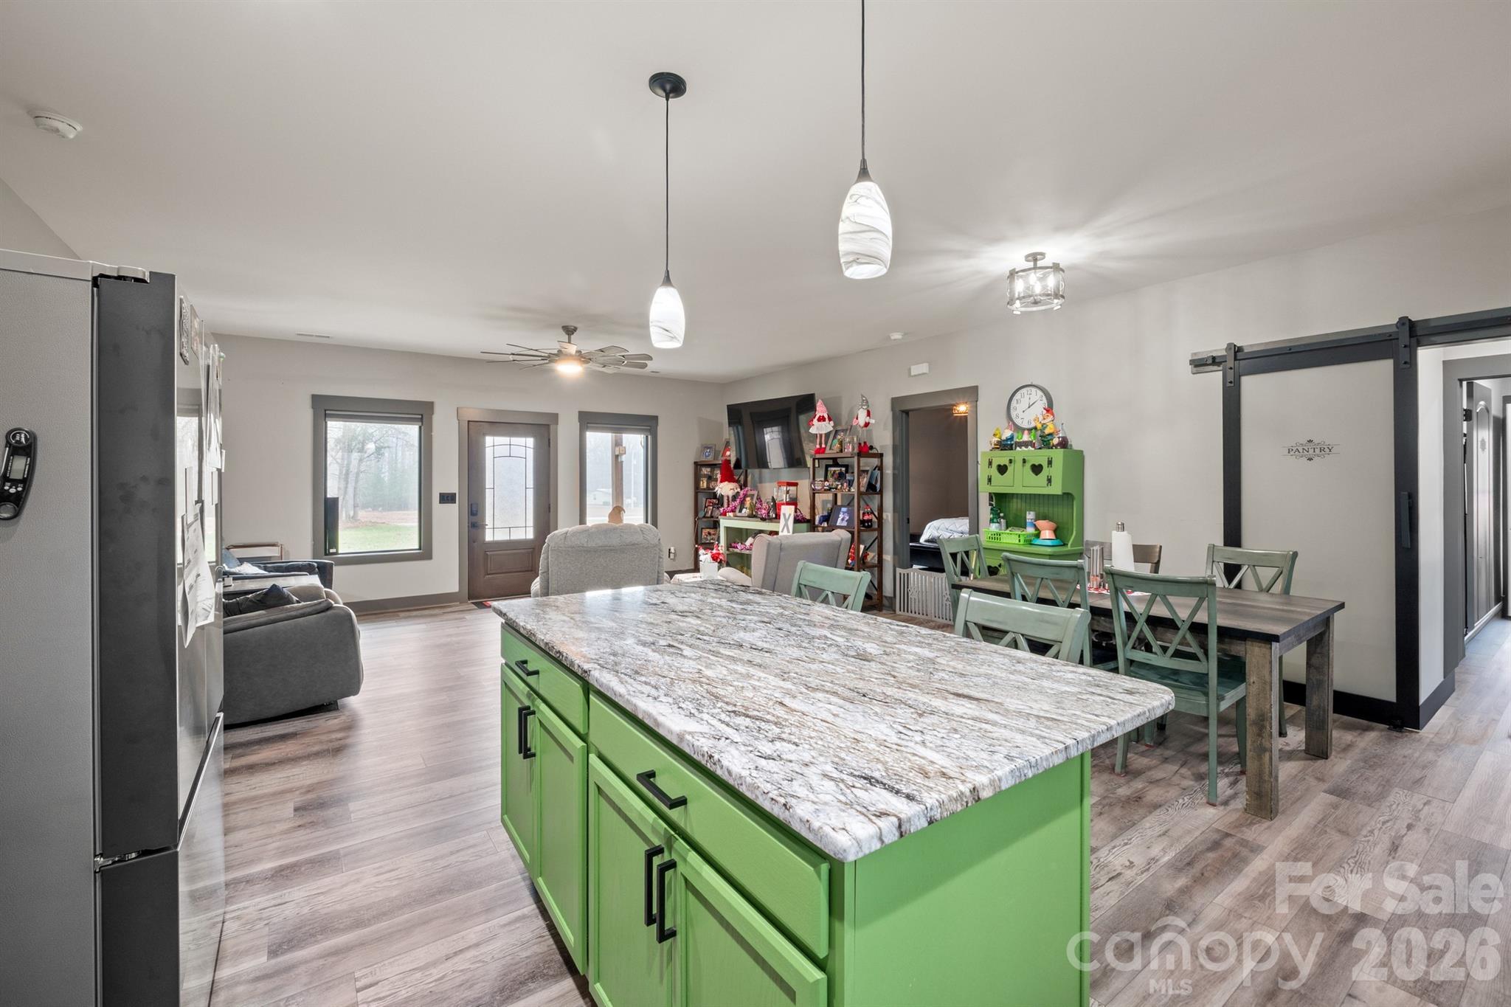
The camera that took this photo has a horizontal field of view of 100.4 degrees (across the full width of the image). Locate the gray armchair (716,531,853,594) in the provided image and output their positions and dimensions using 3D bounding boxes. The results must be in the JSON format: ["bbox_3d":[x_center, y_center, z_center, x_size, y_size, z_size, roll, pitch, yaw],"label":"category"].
[{"bbox_3d":[0.100,0.686,4.600,0.740,1.000,0.860,-1,2,-37],"label":"gray armchair"}]

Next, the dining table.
[{"bbox_3d":[2.084,0.871,3.467,1.100,0.770,1.540,-1,2,-37],"label":"dining table"}]

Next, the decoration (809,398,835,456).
[{"bbox_3d":[0.714,-0.821,6.813,0.290,0.600,0.170,1,2,24],"label":"decoration"}]

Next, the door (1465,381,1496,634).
[{"bbox_3d":[6.210,0.087,5.400,0.820,2.080,0.060,-1,2,-33],"label":"door"}]

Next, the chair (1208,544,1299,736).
[{"bbox_3d":[2.590,0.756,3.433,0.560,0.990,0.450,-1,2,-37],"label":"chair"}]

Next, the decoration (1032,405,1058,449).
[{"bbox_3d":[2.256,-0.593,4.900,0.160,0.310,0.180,-1,2,-44],"label":"decoration"}]

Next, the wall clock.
[{"bbox_3d":[2.283,-0.803,5.239,0.050,0.385,0.385,-1,2,-37],"label":"wall clock"}]

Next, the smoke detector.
[{"bbox_3d":[-2.722,-1.478,2.450,0.145,0.050,0.145,0,1,0],"label":"smoke detector"}]

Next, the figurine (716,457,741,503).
[{"bbox_3d":[-0.370,-0.244,8.400,0.330,0.760,0.240,1,1,27],"label":"figurine"}]

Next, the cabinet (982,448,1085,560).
[{"bbox_3d":[2.155,0.375,5.057,0.470,1.590,0.730,-1,2,-34],"label":"cabinet"}]

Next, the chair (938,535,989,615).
[{"bbox_3d":[1.545,0.718,4.124,0.470,0.970,0.540,-1,2,-34],"label":"chair"}]

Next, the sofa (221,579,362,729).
[{"bbox_3d":[-3.019,0.731,3.896,0.980,0.960,1.000,-1,2,-34],"label":"sofa"}]

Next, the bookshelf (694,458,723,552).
[{"bbox_3d":[-0.507,0.236,8.647,0.360,1.650,0.720,-1,2,-37],"label":"bookshelf"}]

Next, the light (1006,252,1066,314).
[{"bbox_3d":[1.717,-1.346,3.867,0.335,0.340,0.335,-1,2,-37],"label":"light"}]

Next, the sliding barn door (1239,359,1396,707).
[{"bbox_3d":[3.361,0.155,3.797,0.050,2.020,0.770,-1,2,-37],"label":"sliding barn door"}]

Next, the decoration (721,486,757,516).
[{"bbox_3d":[-0.223,-0.031,8.200,0.500,0.400,0.200,1,2,45],"label":"decoration"}]

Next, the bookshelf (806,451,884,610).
[{"bbox_3d":[0.959,0.309,6.677,0.360,1.655,0.700,-1,2,-37],"label":"bookshelf"}]

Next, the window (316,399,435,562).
[{"bbox_3d":[-3.971,-0.237,6.583,1.080,1.710,0.100,-1,2,-37],"label":"window"}]

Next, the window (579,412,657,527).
[{"bbox_3d":[-1.760,-0.289,8.163,1.080,1.745,0.120,-1,2,-34],"label":"window"}]

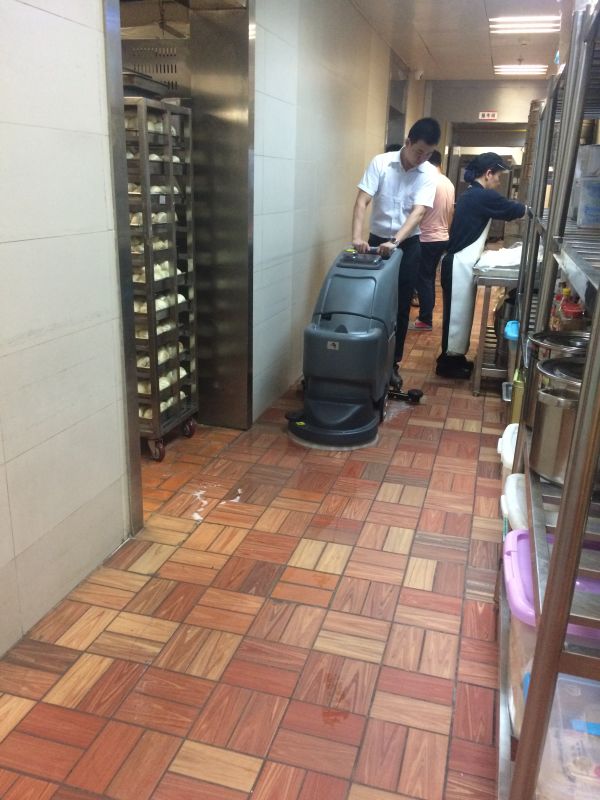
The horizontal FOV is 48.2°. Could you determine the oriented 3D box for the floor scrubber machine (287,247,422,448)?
[{"bbox_3d":[0.268,-0.347,3.727,0.720,0.965,1.050,6,18,15],"label":"floor scrubber machine"}]

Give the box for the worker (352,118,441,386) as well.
[{"bbox_3d":[0.592,-0.891,4.277,0.520,1.680,0.480,10,19,25],"label":"worker"}]

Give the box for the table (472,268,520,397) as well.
[{"bbox_3d":[1.593,-0.597,4.835,0.680,0.825,1.500,6,18,15],"label":"table"}]

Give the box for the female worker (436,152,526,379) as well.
[{"bbox_3d":[1.271,-0.908,4.641,0.530,1.520,0.450,5,18,12],"label":"female worker"}]

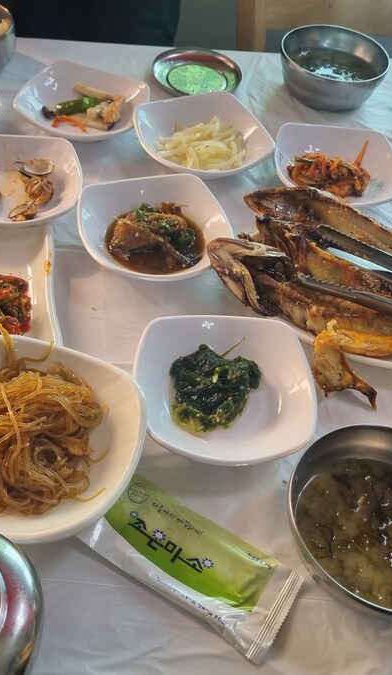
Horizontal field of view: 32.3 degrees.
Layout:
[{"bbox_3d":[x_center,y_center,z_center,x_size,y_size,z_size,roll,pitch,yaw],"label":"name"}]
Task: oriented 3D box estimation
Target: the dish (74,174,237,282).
[{"bbox_3d":[-0.036,-0.093,0.603,0.130,0.038,0.130,-12,53,-18],"label":"dish"}]

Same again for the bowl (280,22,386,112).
[{"bbox_3d":[0.164,-0.320,0.823,0.129,0.058,0.129,9,50,0],"label":"bowl"}]

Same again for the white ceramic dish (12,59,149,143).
[{"bbox_3d":[-0.124,-0.245,0.741,0.131,0.033,0.135,20,51,9],"label":"white ceramic dish"}]

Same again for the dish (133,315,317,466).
[{"bbox_3d":[0.021,0.040,0.498,0.130,0.038,0.130,0,50,-8],"label":"dish"}]

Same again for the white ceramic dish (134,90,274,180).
[{"bbox_3d":[0.008,-0.201,0.702,0.130,0.038,0.130,-19,55,-22],"label":"white ceramic dish"}]

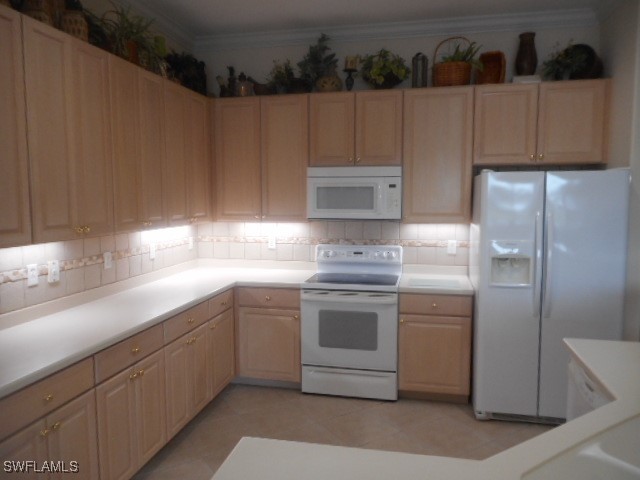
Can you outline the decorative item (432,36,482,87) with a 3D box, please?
[{"bbox_3d":[1.092,-1.393,3.681,0.376,0.404,0.285,1,6,12],"label":"decorative item"}]

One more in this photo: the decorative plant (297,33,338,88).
[{"bbox_3d":[-0.006,-1.478,3.913,0.345,0.526,0.260,1,4,11],"label":"decorative plant"}]

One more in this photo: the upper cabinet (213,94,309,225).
[{"bbox_3d":[-0.480,-0.693,4.083,0.869,1.052,0.325,1,6,12],"label":"upper cabinet"}]

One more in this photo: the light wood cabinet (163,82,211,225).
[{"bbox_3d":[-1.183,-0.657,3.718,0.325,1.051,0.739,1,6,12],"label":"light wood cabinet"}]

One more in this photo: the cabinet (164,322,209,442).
[{"bbox_3d":[-1.135,0.879,3.062,0.597,0.578,0.598,1,4,11],"label":"cabinet"}]

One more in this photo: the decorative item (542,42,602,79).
[{"bbox_3d":[1.915,-1.328,3.518,0.415,0.299,0.230,1,6,12],"label":"decorative item"}]

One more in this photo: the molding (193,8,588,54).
[{"bbox_3d":[0.474,-1.750,3.886,3.430,0.100,0.110,1,6,12],"label":"molding"}]

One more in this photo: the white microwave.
[{"bbox_3d":[0.311,-0.393,3.911,0.762,0.424,0.407,1,4,11],"label":"white microwave"}]

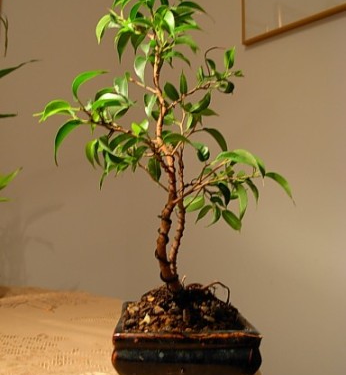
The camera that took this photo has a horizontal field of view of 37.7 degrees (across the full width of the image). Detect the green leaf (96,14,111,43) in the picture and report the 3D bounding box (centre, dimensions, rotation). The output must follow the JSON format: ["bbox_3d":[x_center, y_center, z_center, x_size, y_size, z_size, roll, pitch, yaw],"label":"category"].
[{"bbox_3d":[-0.069,-0.157,0.500,0.010,0.032,0.012,26,-13,-23],"label":"green leaf"}]

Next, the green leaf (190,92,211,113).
[{"bbox_3d":[0.031,-0.093,0.555,0.011,0.032,0.012,42,-3,8],"label":"green leaf"}]

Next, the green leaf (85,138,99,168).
[{"bbox_3d":[-0.087,-0.036,0.540,0.010,0.032,0.013,18,-20,-42],"label":"green leaf"}]

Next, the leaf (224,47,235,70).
[{"bbox_3d":[0.063,-0.143,0.560,0.012,0.025,0.011,0,-4,0],"label":"leaf"}]

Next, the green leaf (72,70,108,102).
[{"bbox_3d":[-0.083,-0.102,0.495,0.041,0.017,0.014,-43,11,15],"label":"green leaf"}]

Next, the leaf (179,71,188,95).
[{"bbox_3d":[0.012,-0.115,0.557,0.009,0.027,0.010,0,-4,0],"label":"leaf"}]

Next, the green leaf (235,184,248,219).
[{"bbox_3d":[0.074,0.015,0.545,0.012,0.038,0.010,3,-10,-18],"label":"green leaf"}]

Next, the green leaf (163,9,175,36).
[{"bbox_3d":[-0.004,-0.179,0.548,0.012,0.028,0.013,1,-4,-17],"label":"green leaf"}]

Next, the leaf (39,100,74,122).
[{"bbox_3d":[-0.127,-0.083,0.545,0.037,0.023,0.014,0,-4,0],"label":"leaf"}]

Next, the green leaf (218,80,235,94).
[{"bbox_3d":[0.054,-0.102,0.510,0.016,0.014,0.016,13,1,18],"label":"green leaf"}]

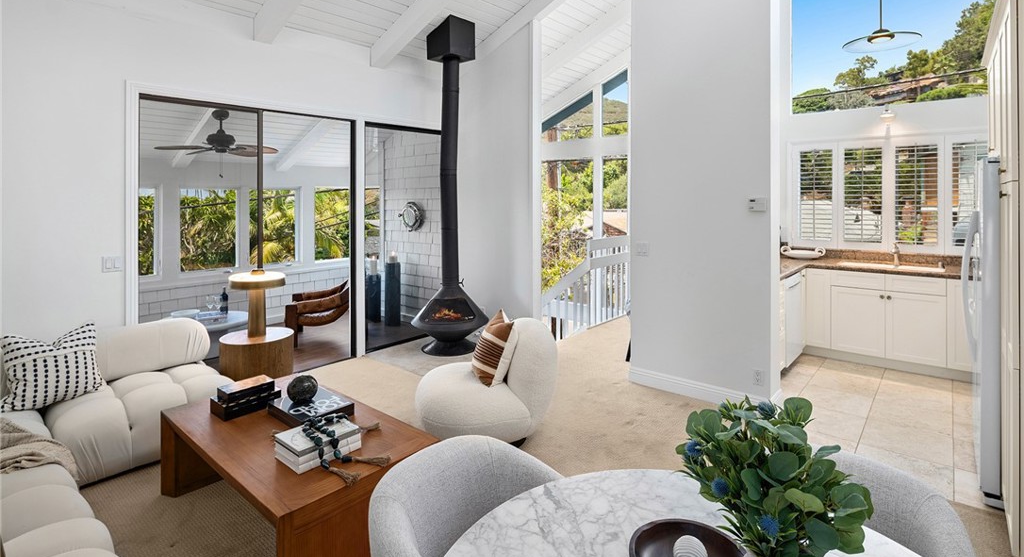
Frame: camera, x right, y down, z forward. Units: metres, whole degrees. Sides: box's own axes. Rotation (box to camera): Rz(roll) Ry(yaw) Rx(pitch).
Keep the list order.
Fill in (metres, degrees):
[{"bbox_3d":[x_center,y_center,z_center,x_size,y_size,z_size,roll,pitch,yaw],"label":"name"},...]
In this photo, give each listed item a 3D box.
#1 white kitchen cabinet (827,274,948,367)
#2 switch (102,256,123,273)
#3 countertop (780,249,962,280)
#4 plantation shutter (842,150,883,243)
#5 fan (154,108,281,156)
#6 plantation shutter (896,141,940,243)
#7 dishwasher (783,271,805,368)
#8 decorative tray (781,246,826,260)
[{"bbox_3d":[3.664,0.321,4.712,0.860,0.790,0.600,4,7,41],"label":"white kitchen cabinet"},{"bbox_3d":[-2.849,-0.100,3.451,0.015,0.112,0.116,4,7,41],"label":"switch"},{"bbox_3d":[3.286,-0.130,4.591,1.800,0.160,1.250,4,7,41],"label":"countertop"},{"bbox_3d":[3.570,-0.860,4.940,0.350,1.000,0.055,4,7,41],"label":"plantation shutter"},{"bbox_3d":[-2.940,-1.490,4.880,1.280,0.420,1.280,4,7,41],"label":"fan"},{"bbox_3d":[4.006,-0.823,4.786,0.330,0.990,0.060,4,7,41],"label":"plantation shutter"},{"bbox_3d":[2.380,0.332,4.664,0.600,0.800,0.610,4,7,41],"label":"dishwasher"},{"bbox_3d":[3.080,-0.265,5.120,0.440,0.110,0.230,4,7,41],"label":"decorative tray"}]

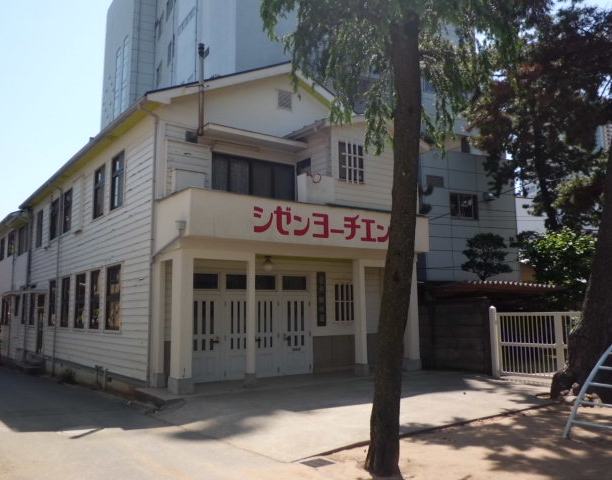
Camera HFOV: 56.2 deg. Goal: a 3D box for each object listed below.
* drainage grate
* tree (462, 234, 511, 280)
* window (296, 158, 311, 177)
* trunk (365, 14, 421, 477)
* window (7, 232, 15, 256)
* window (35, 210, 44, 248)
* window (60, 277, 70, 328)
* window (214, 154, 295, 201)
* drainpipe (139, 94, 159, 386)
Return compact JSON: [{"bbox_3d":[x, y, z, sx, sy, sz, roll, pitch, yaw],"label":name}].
[{"bbox_3d":[0.134,2.509,6.404,0.291,0.040,0.267,4,-9,-35],"label":"drainage grate"},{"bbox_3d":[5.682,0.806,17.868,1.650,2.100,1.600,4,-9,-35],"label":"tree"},{"bbox_3d":[-0.055,-1.736,14.913,0.120,0.708,0.640,4,-9,-35],"label":"window"},{"bbox_3d":[1.040,-0.092,6.389,0.450,5.112,0.400,4,-6,8],"label":"trunk"},{"bbox_3d":[-15.744,0.245,30.641,0.120,1.277,2.112,4,-9,-35],"label":"window"},{"bbox_3d":[-10.538,-0.415,22.687,0.120,1.484,1.212,4,-9,-35],"label":"window"},{"bbox_3d":[-7.837,2.018,18.620,0.120,1.659,1.125,4,-9,-35],"label":"window"},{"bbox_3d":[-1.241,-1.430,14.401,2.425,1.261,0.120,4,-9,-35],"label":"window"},{"bbox_3d":[-3.441,0.040,12.326,0.436,6.101,0.140,4,-9,-35],"label":"drainpipe"}]

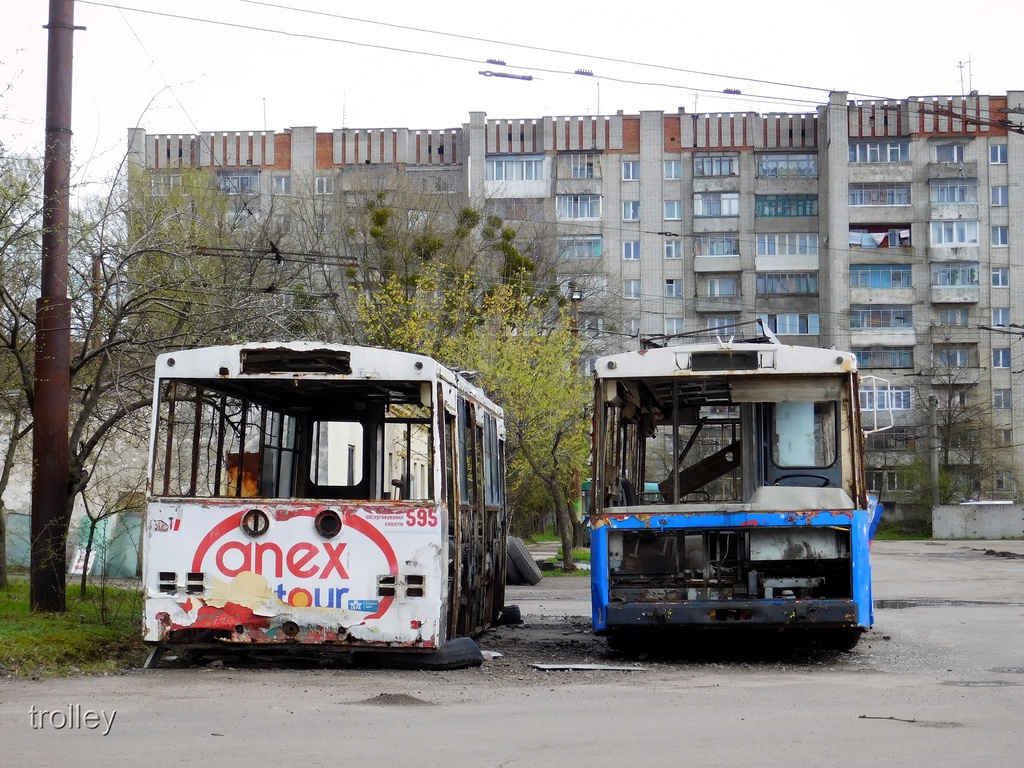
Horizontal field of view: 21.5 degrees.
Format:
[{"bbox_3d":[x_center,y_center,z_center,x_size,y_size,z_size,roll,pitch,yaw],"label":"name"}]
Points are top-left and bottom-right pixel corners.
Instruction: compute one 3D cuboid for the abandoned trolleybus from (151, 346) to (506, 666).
[{"bbox_3d":[-1.536,1.218,27.714,2.500,2.650,11.250,1,-3,2],"label":"abandoned trolleybus"}]

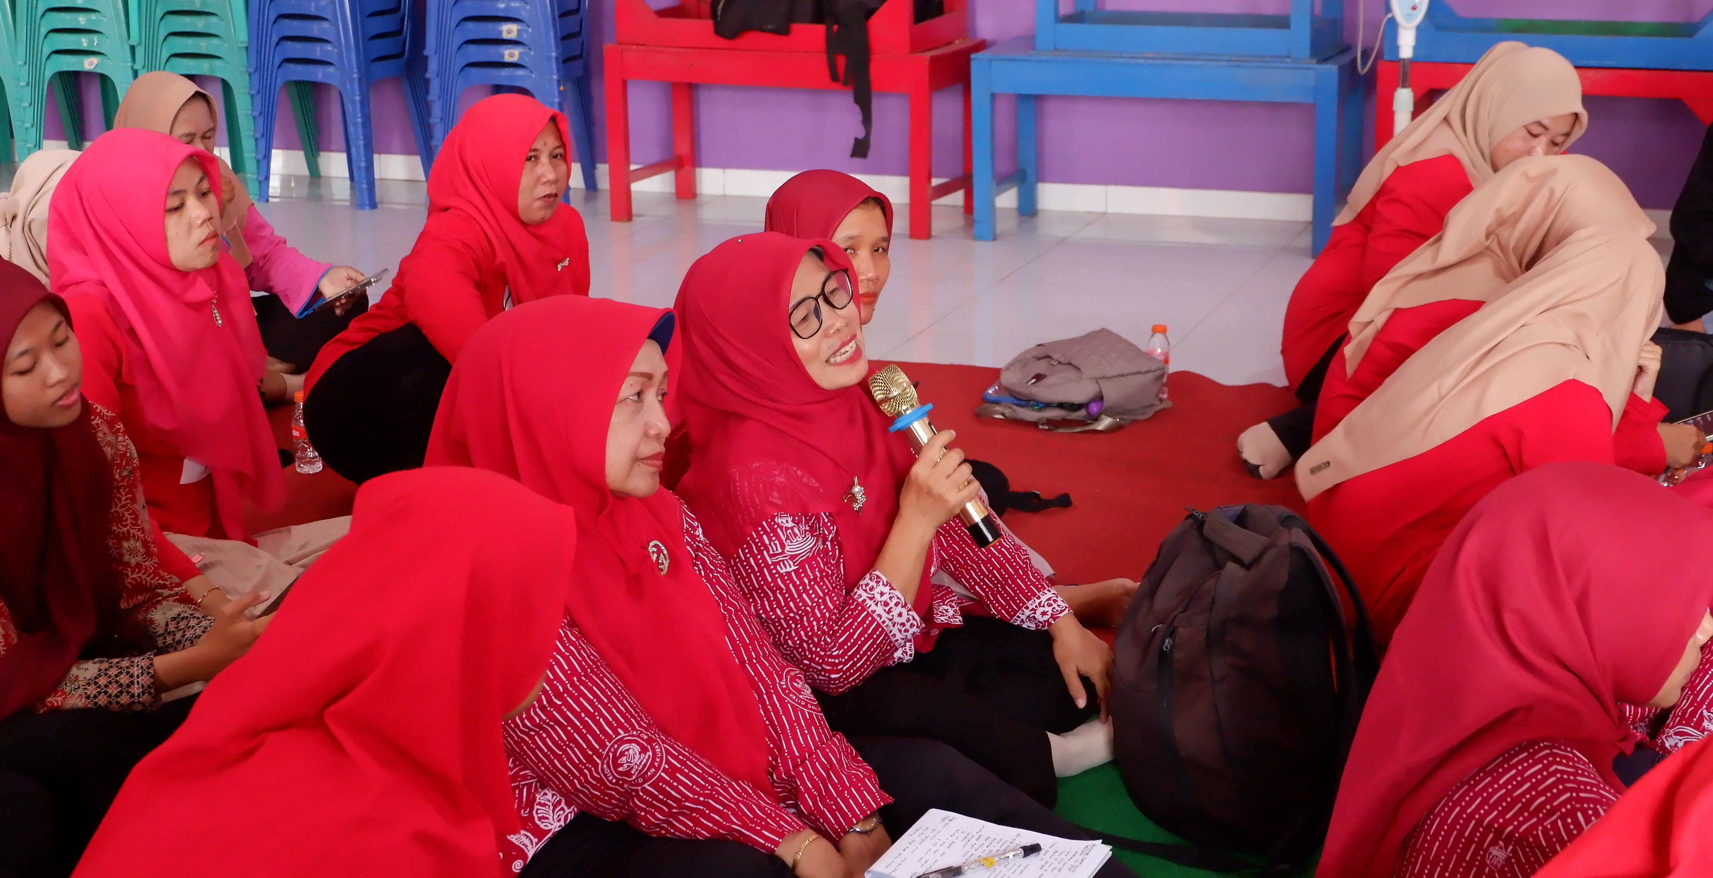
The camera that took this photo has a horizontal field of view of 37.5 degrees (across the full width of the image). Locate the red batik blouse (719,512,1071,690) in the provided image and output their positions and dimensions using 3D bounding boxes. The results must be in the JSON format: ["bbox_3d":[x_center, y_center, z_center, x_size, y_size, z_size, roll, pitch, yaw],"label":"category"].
[{"bbox_3d":[0.041,0.179,3.250,0.380,0.380,0.440,11,19,37],"label":"red batik blouse"}]

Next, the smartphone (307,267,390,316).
[{"bbox_3d":[-0.987,-0.287,4.900,0.165,0.012,0.077,-29,6,-6],"label":"smartphone"}]

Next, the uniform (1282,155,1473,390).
[{"bbox_3d":[1.132,-0.330,5.050,0.450,0.500,0.440,9,18,34],"label":"uniform"}]

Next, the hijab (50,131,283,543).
[{"bbox_3d":[-1.059,-0.172,3.850,0.370,0.550,0.360,7,18,29],"label":"hijab"}]

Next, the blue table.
[{"bbox_3d":[0.859,-0.810,6.920,1.000,0.510,0.435,5,16,21],"label":"blue table"}]

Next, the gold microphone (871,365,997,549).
[{"bbox_3d":[0.100,0.023,3.200,0.062,0.260,0.062,-33,-13,1],"label":"gold microphone"}]

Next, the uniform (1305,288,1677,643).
[{"bbox_3d":[0.974,0.074,3.850,0.570,0.450,0.500,-1,15,0],"label":"uniform"}]

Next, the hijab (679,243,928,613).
[{"bbox_3d":[-0.072,-0.014,3.200,0.330,0.470,0.370,11,19,37],"label":"hijab"}]

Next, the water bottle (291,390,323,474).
[{"bbox_3d":[-1.038,-0.017,4.790,0.052,0.155,0.052,-1,15,0],"label":"water bottle"}]

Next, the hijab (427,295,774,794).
[{"bbox_3d":[-0.279,0.107,2.720,0.400,0.500,0.380,6,17,26],"label":"hijab"}]

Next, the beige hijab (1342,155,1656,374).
[{"bbox_3d":[1.072,-0.287,4.220,0.520,0.380,0.360,-1,15,0],"label":"beige hijab"}]

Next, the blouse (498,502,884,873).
[{"bbox_3d":[-0.193,0.276,2.760,0.420,0.460,0.440,7,17,27],"label":"blouse"}]

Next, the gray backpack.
[{"bbox_3d":[0.444,-0.117,5.147,0.360,0.140,0.280,-8,17,-24],"label":"gray backpack"}]

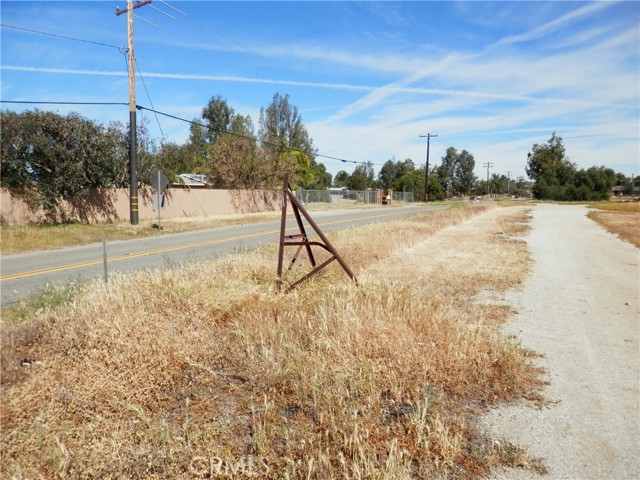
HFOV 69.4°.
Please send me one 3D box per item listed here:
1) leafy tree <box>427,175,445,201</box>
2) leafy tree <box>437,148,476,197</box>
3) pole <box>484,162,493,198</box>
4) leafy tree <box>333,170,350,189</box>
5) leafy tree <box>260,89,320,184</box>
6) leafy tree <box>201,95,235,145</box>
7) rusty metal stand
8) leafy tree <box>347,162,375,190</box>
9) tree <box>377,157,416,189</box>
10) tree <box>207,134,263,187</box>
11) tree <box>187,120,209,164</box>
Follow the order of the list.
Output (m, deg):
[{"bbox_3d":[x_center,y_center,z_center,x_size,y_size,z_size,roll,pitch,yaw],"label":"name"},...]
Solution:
[{"bbox_3d":[18.072,-8.191,72.540,2.840,4.140,3.000,0,6,0],"label":"leafy tree"},{"bbox_3d":[27.618,-13.697,94.076,8.220,10.500,7.500,0,6,0],"label":"leafy tree"},{"bbox_3d":[46.823,-16.869,128.937,2.400,9.390,0.400,3,7,27],"label":"pole"},{"bbox_3d":[4.144,-10.669,89.372,3.500,5.480,3.600,0,6,0],"label":"leafy tree"},{"bbox_3d":[-3.248,-9.392,48.274,6.360,11.700,6.000,0,6,0],"label":"leafy tree"},{"bbox_3d":[-11.004,-9.705,50.252,3.750,11.900,4.000,0,6,0],"label":"leafy tree"},{"bbox_3d":[-0.030,-0.137,8.132,1.320,1.860,1.200,0,6,0],"label":"rusty metal stand"},{"bbox_3d":[7.099,-10.338,81.362,4.970,6.530,4.800,0,6,0],"label":"leafy tree"},{"bbox_3d":[12.907,-10.261,78.353,6.150,7.020,6.000,0,6,0],"label":"tree"},{"bbox_3d":[-6.641,-5.295,36.644,4.320,6.030,4.300,0,6,0],"label":"tree"},{"bbox_3d":[-12.969,-8.167,49.411,2.380,9.020,2.800,0,6,0],"label":"tree"}]

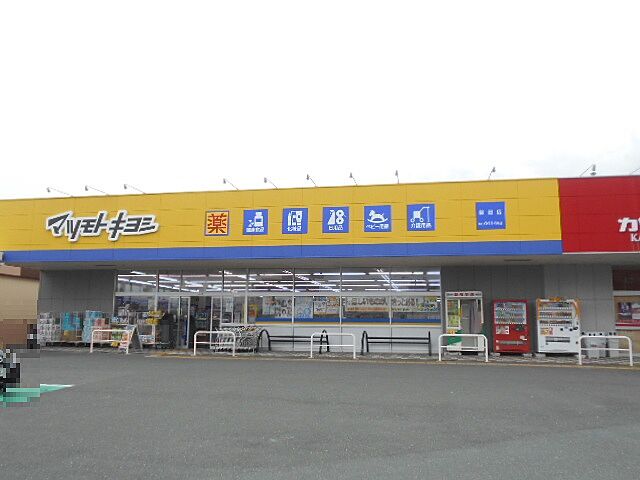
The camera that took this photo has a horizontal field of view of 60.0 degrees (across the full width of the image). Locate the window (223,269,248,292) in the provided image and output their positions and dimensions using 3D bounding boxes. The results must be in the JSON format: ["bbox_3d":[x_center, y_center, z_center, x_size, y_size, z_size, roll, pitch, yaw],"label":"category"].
[{"bbox_3d":[-3.397,1.633,22.232,1.031,0.980,0.100,-1,-7,11],"label":"window"}]

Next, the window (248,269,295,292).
[{"bbox_3d":[-1.917,1.599,21.813,1.894,0.970,0.080,-1,-7,11],"label":"window"}]

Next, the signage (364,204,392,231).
[{"bbox_3d":[1.919,-0.692,18.274,0.891,0.868,0.100,-1,-7,11],"label":"signage"}]

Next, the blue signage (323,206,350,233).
[{"bbox_3d":[0.535,-0.647,18.260,0.884,0.856,0.100,-1,-7,11],"label":"blue signage"}]

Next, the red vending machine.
[{"bbox_3d":[6.775,3.073,19.704,1.180,1.830,0.740,-1,-8,12],"label":"red vending machine"}]

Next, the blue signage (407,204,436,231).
[{"bbox_3d":[3.256,-0.707,17.734,0.902,0.854,0.100,-1,-7,11],"label":"blue signage"}]

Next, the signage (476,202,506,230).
[{"bbox_3d":[5.560,-0.767,18.053,0.919,0.902,0.100,-1,-8,12],"label":"signage"}]

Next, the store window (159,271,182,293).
[{"bbox_3d":[-6.114,1.692,22.610,1.006,0.936,0.080,-1,-7,11],"label":"store window"}]

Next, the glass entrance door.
[{"bbox_3d":[-5.523,3.328,22.446,0.606,2.062,0.080,-1,-7,11],"label":"glass entrance door"}]

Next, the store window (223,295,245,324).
[{"bbox_3d":[-3.457,2.870,22.591,1.049,1.129,0.100,-1,-8,12],"label":"store window"}]

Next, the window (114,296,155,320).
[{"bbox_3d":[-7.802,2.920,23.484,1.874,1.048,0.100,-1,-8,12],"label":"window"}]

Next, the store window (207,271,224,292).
[{"bbox_3d":[-4.290,1.727,22.922,0.722,0.927,0.100,-1,-8,12],"label":"store window"}]

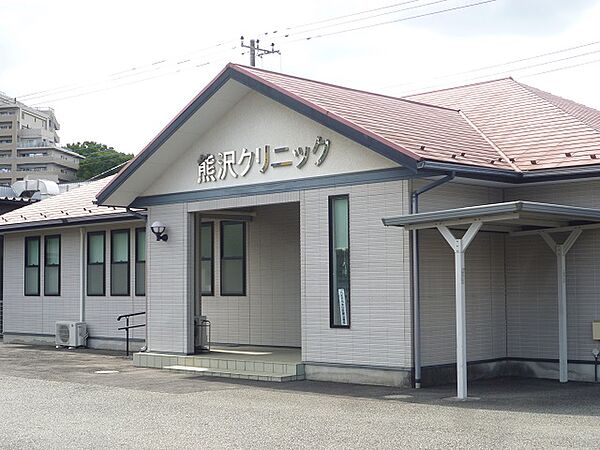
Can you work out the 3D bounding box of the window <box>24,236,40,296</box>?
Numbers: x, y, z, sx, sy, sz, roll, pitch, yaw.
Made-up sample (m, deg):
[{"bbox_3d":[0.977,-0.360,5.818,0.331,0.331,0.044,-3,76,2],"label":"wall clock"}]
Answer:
[{"bbox_3d":[-6.421,0.987,23.773,0.724,1.432,0.100,-4,-5,44],"label":"window"}]

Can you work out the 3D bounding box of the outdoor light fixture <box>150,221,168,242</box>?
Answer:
[{"bbox_3d":[-2.337,0.107,16.449,0.246,0.334,0.280,-4,-5,44],"label":"outdoor light fixture"}]

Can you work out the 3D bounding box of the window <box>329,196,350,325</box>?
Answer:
[{"bbox_3d":[0.561,0.513,13.789,0.385,1.855,0.100,-4,-5,44],"label":"window"}]

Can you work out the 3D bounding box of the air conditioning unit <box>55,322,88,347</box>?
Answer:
[{"bbox_3d":[-5.086,2.465,22.014,0.805,0.594,0.290,-4,-5,44],"label":"air conditioning unit"}]

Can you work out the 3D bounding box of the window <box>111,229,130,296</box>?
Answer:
[{"bbox_3d":[-3.852,0.806,21.258,0.704,1.432,0.100,-4,-5,44],"label":"window"}]

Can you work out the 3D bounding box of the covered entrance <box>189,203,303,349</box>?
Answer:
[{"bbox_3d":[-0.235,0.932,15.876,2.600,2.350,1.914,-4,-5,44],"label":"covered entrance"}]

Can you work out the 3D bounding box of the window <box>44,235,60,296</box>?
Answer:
[{"bbox_3d":[-5.785,0.942,23.150,0.728,1.432,0.100,-4,-5,44],"label":"window"}]

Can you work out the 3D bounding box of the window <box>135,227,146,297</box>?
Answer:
[{"bbox_3d":[-3.205,0.761,20.624,0.724,1.432,0.100,-4,-5,44],"label":"window"}]

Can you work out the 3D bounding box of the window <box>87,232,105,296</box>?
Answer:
[{"bbox_3d":[-4.496,0.851,21.888,0.734,1.432,0.100,-4,-5,44],"label":"window"}]

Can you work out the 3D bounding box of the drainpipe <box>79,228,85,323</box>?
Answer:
[{"bbox_3d":[-4.899,1.402,22.164,0.069,2.666,0.069,-4,-5,44],"label":"drainpipe"}]

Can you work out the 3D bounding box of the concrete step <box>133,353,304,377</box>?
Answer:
[{"bbox_3d":[-1.452,2.193,15.354,3.868,0.224,0.516,-4,-5,44],"label":"concrete step"}]

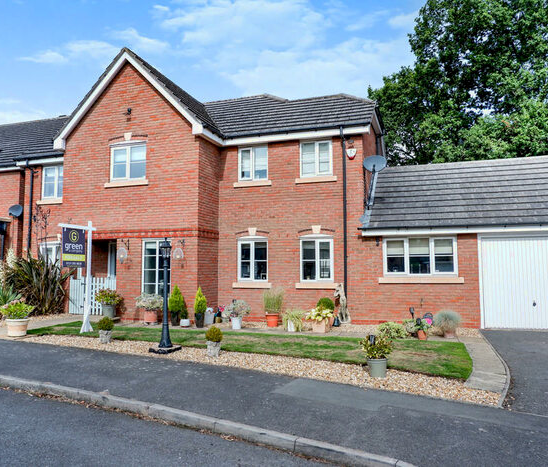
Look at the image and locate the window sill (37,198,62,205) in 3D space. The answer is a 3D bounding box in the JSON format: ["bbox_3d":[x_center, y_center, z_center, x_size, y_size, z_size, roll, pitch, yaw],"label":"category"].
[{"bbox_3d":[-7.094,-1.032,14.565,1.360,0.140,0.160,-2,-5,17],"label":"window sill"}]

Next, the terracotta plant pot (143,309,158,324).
[{"bbox_3d":[-3.109,2.107,11.316,0.340,0.340,0.340,0,-5,0],"label":"terracotta plant pot"}]

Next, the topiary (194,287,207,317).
[{"bbox_3d":[-1.711,1.587,10.473,0.290,0.660,0.290,0,-5,0],"label":"topiary"}]

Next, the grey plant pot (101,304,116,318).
[{"bbox_3d":[-4.283,2.034,11.633,0.360,0.350,0.360,0,-5,0],"label":"grey plant pot"}]

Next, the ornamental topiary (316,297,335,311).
[{"bbox_3d":[1.223,1.705,10.517,0.400,0.370,0.400,-2,-5,17],"label":"ornamental topiary"}]

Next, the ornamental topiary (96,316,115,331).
[{"bbox_3d":[-3.220,1.742,8.589,0.299,0.275,0.299,-2,-5,16],"label":"ornamental topiary"}]

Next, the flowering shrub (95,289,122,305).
[{"bbox_3d":[-4.388,1.705,11.916,0.660,0.430,0.600,-1,-5,16],"label":"flowering shrub"}]

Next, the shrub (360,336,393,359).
[{"bbox_3d":[1.369,1.525,5.992,0.448,0.316,0.430,-2,-5,16],"label":"shrub"}]

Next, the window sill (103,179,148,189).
[{"bbox_3d":[-4.005,-1.358,12.169,1.310,0.140,0.140,-1,-5,16],"label":"window sill"}]

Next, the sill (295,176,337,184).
[{"bbox_3d":[1.137,-1.397,11.844,1.110,0.140,0.160,-2,-5,17],"label":"sill"}]

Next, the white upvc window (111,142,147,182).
[{"bbox_3d":[-3.978,-1.930,12.206,1.137,0.998,0.100,-2,-5,16],"label":"white upvc window"}]

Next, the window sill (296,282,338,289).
[{"bbox_3d":[1.122,1.378,11.634,1.100,0.140,0.160,-2,-5,17],"label":"window sill"}]

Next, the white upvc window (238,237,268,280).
[{"bbox_3d":[-0.559,0.716,12.316,0.900,1.180,0.080,-1,-5,16],"label":"white upvc window"}]

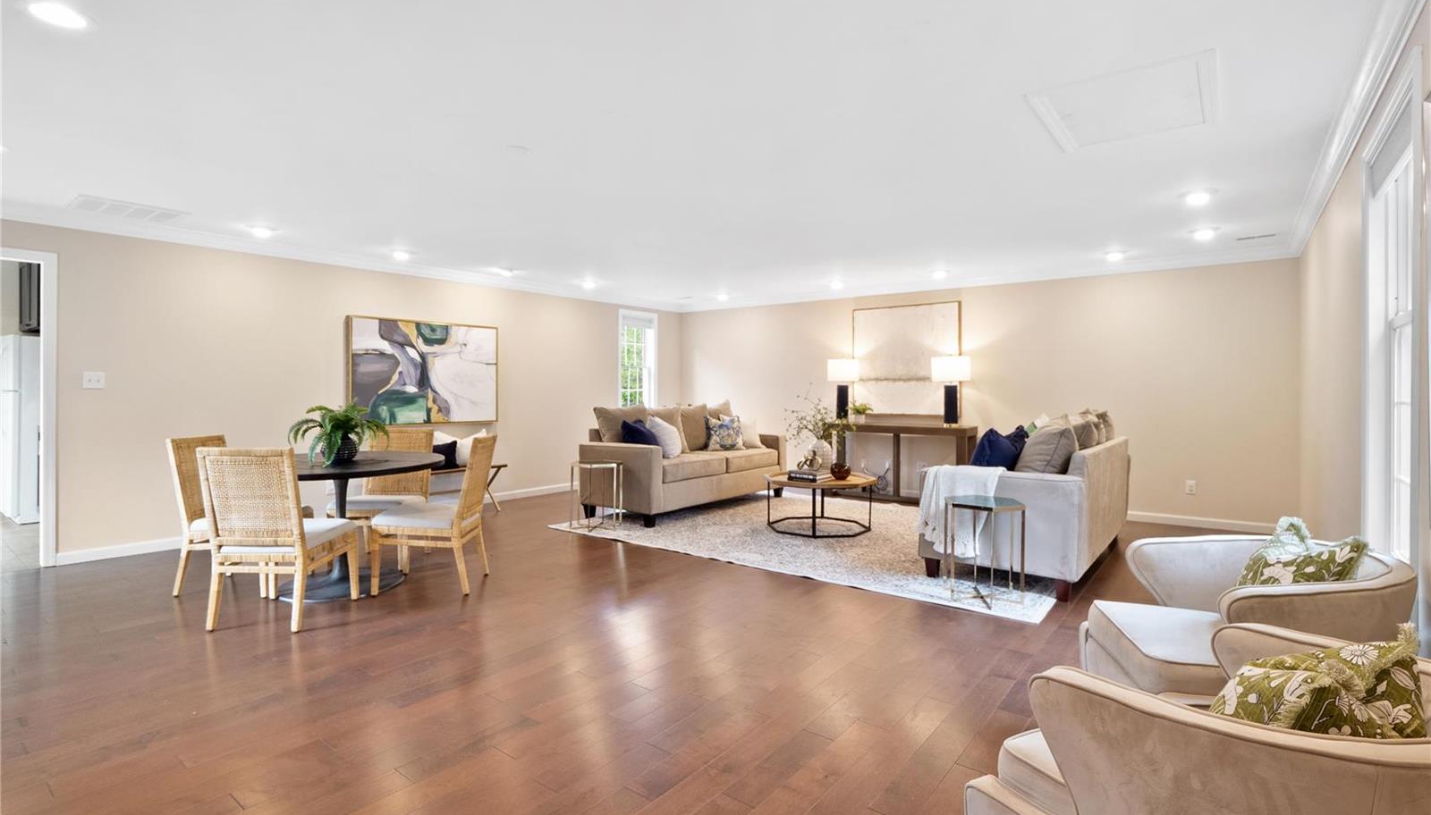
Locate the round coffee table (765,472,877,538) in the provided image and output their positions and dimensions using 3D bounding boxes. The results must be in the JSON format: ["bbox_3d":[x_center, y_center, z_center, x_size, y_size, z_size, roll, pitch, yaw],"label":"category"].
[{"bbox_3d":[0.910,0.838,5.560,0.950,0.430,0.950,1,2,39],"label":"round coffee table"}]

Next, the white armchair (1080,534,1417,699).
[{"bbox_3d":[1.684,0.787,1.960,0.800,0.700,0.740,0,1,15],"label":"white armchair"}]

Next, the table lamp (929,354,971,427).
[{"bbox_3d":[2.458,-0.174,6.640,0.415,0.730,0.415,1,2,39],"label":"table lamp"}]

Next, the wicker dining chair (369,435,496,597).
[{"bbox_3d":[-1.705,0.642,3.923,0.607,0.911,0.496,0,1,0],"label":"wicker dining chair"}]

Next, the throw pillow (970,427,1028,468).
[{"bbox_3d":[1.860,0.378,4.150,0.470,0.460,0.180,-1,27,-38],"label":"throw pillow"}]

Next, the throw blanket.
[{"bbox_3d":[1.539,0.638,3.962,0.500,0.550,0.280,1,2,39],"label":"throw blanket"}]

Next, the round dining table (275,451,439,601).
[{"bbox_3d":[-2.305,0.715,3.931,1.194,0.765,1.194,0,1,0],"label":"round dining table"}]

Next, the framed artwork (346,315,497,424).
[{"bbox_3d":[-2.848,-0.343,6.319,0.051,0.997,1.498,1,2,39],"label":"framed artwork"}]

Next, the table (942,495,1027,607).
[{"bbox_3d":[1.527,0.826,3.628,0.450,0.555,0.470,1,2,39],"label":"table"}]

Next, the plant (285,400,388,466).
[{"bbox_3d":[-2.312,0.147,3.901,0.627,0.380,0.587,0,1,0],"label":"plant"}]

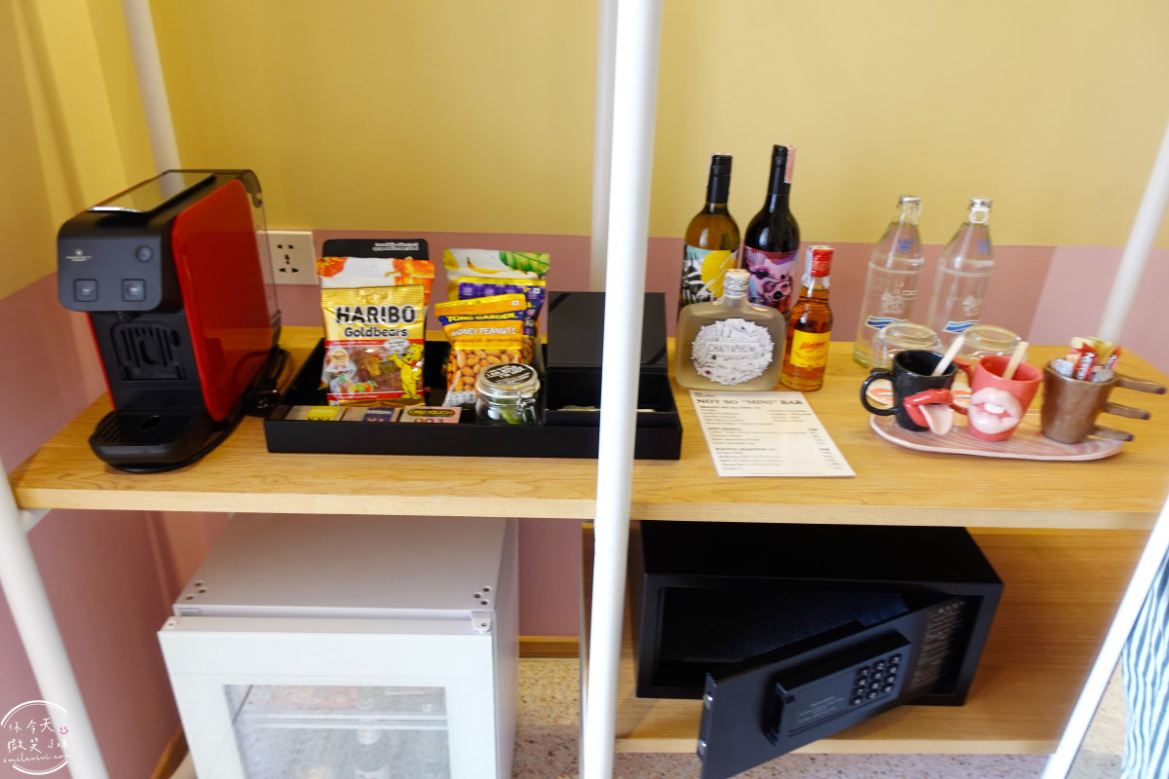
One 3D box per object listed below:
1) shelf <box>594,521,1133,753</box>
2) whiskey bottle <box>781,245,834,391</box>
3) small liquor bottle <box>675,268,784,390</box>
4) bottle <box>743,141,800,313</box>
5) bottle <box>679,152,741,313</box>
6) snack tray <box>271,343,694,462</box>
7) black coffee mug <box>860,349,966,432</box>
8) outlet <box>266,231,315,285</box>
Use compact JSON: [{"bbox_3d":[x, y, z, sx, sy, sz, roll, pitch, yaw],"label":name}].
[{"bbox_3d":[0.503,0.348,1.166,1.005,0.025,0.442,1,26,-1],"label":"shelf"},{"bbox_3d":[0.299,-0.095,1.030,0.059,0.187,0.059,-1,26,-6],"label":"whiskey bottle"},{"bbox_3d":[0.191,-0.083,1.030,0.142,0.158,0.056,1,26,-1],"label":"small liquor bottle"},{"bbox_3d":[0.250,-0.177,1.065,0.075,0.300,0.075,1,26,-1],"label":"bottle"},{"bbox_3d":[0.173,-0.174,1.066,0.074,0.288,0.074,1,26,-1],"label":"bottle"},{"bbox_3d":[-0.122,0.006,0.962,0.458,0.040,0.228,1,26,-1],"label":"snack tray"},{"bbox_3d":[0.389,0.005,0.931,0.104,0.081,0.088,1,26,-1],"label":"black coffee mug"},{"bbox_3d":[-0.467,-0.209,1.230,0.086,0.086,0.009,1,26,-1],"label":"outlet"}]

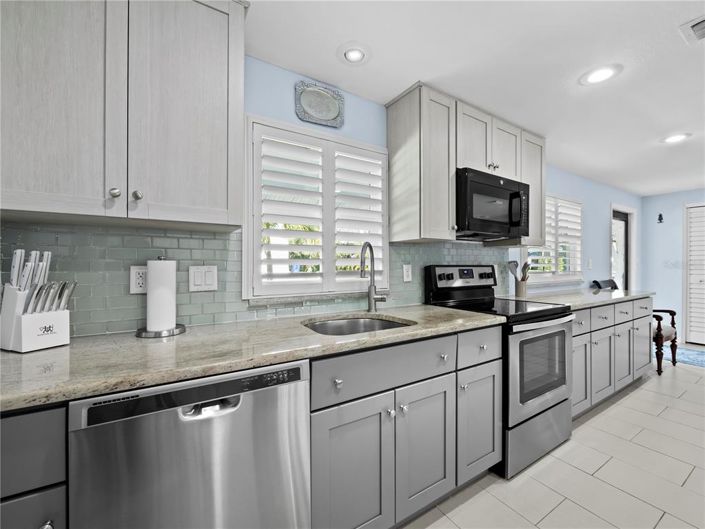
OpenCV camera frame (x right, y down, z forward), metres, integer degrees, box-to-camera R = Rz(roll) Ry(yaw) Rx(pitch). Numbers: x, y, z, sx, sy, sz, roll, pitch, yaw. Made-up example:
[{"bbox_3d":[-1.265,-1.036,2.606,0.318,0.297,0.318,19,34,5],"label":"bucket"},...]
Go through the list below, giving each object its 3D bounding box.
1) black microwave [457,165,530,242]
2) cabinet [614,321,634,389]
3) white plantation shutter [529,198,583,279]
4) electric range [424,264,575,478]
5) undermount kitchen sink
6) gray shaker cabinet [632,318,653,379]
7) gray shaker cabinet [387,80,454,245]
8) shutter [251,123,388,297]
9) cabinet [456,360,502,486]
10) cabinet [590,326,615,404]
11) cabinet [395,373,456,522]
[{"bbox_3d":[0.930,-0.398,2.130,0.745,0.412,0.400,0,0,-31],"label":"black microwave"},{"bbox_3d":[2.280,0.805,2.786,0.458,0.560,0.565,0,0,-31],"label":"cabinet"},{"bbox_3d":[2.308,-0.306,3.176,1.225,0.910,0.050,0,0,-31],"label":"white plantation shutter"},{"bbox_3d":[1.016,0.593,2.014,0.760,1.200,0.670,0,0,-31],"label":"electric range"},{"bbox_3d":[0.045,0.421,1.470,0.555,0.200,0.415,0,0,-31],"label":"undermount kitchen sink"},{"bbox_3d":[2.713,0.801,3.045,0.550,0.555,0.565,0,0,-31],"label":"gray shaker cabinet"},{"bbox_3d":[0.454,-0.608,1.894,0.307,0.906,0.325,0,0,-31],"label":"gray shaker cabinet"},{"bbox_3d":[-0.135,-0.293,1.714,0.910,0.922,0.050,0,0,-31],"label":"shutter"},{"bbox_3d":[0.530,0.810,1.738,0.378,0.560,0.565,0,0,-31],"label":"cabinet"},{"bbox_3d":[1.884,0.806,2.549,0.467,0.560,0.565,0,0,-31],"label":"cabinet"},{"bbox_3d":[0.202,0.811,1.542,0.387,0.560,0.565,0,0,-31],"label":"cabinet"}]

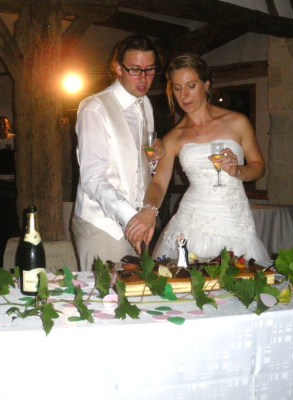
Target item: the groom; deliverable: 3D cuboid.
[{"bbox_3d":[-0.100,0.151,2.452,0.430,1.770,0.490,5,7,45],"label":"groom"}]

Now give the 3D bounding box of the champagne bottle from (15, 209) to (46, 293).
[{"bbox_3d":[-0.401,0.179,1.965,0.089,0.308,0.089,-1,5,-10],"label":"champagne bottle"}]

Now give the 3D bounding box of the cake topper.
[{"bbox_3d":[0.134,0.191,2.060,0.046,0.125,0.040,0,5,6],"label":"cake topper"}]

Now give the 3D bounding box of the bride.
[{"bbox_3d":[0.264,0.197,2.480,0.760,1.650,0.740,1,5,14],"label":"bride"}]

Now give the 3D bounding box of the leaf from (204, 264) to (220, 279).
[{"bbox_3d":[0.231,0.250,1.940,0.056,0.046,0.040,-1,5,-6],"label":"leaf"}]

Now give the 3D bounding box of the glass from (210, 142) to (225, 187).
[{"bbox_3d":[0.292,-0.146,2.280,0.060,0.182,0.060,-1,5,0],"label":"glass"}]

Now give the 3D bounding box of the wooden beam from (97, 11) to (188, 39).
[{"bbox_3d":[-0.045,-1.574,5.000,1.000,0.180,0.200,-5,7,-41],"label":"wooden beam"}]

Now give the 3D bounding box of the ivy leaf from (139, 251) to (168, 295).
[{"bbox_3d":[0.020,0.249,1.880,0.093,0.150,0.060,-1,5,-6],"label":"ivy leaf"}]

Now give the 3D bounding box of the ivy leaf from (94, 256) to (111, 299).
[{"bbox_3d":[-0.151,0.266,1.900,0.040,0.140,0.080,3,6,30],"label":"ivy leaf"}]

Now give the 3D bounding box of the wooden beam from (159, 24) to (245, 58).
[{"bbox_3d":[0.590,-1.690,5.950,0.220,0.240,1.500,-1,5,-16],"label":"wooden beam"}]

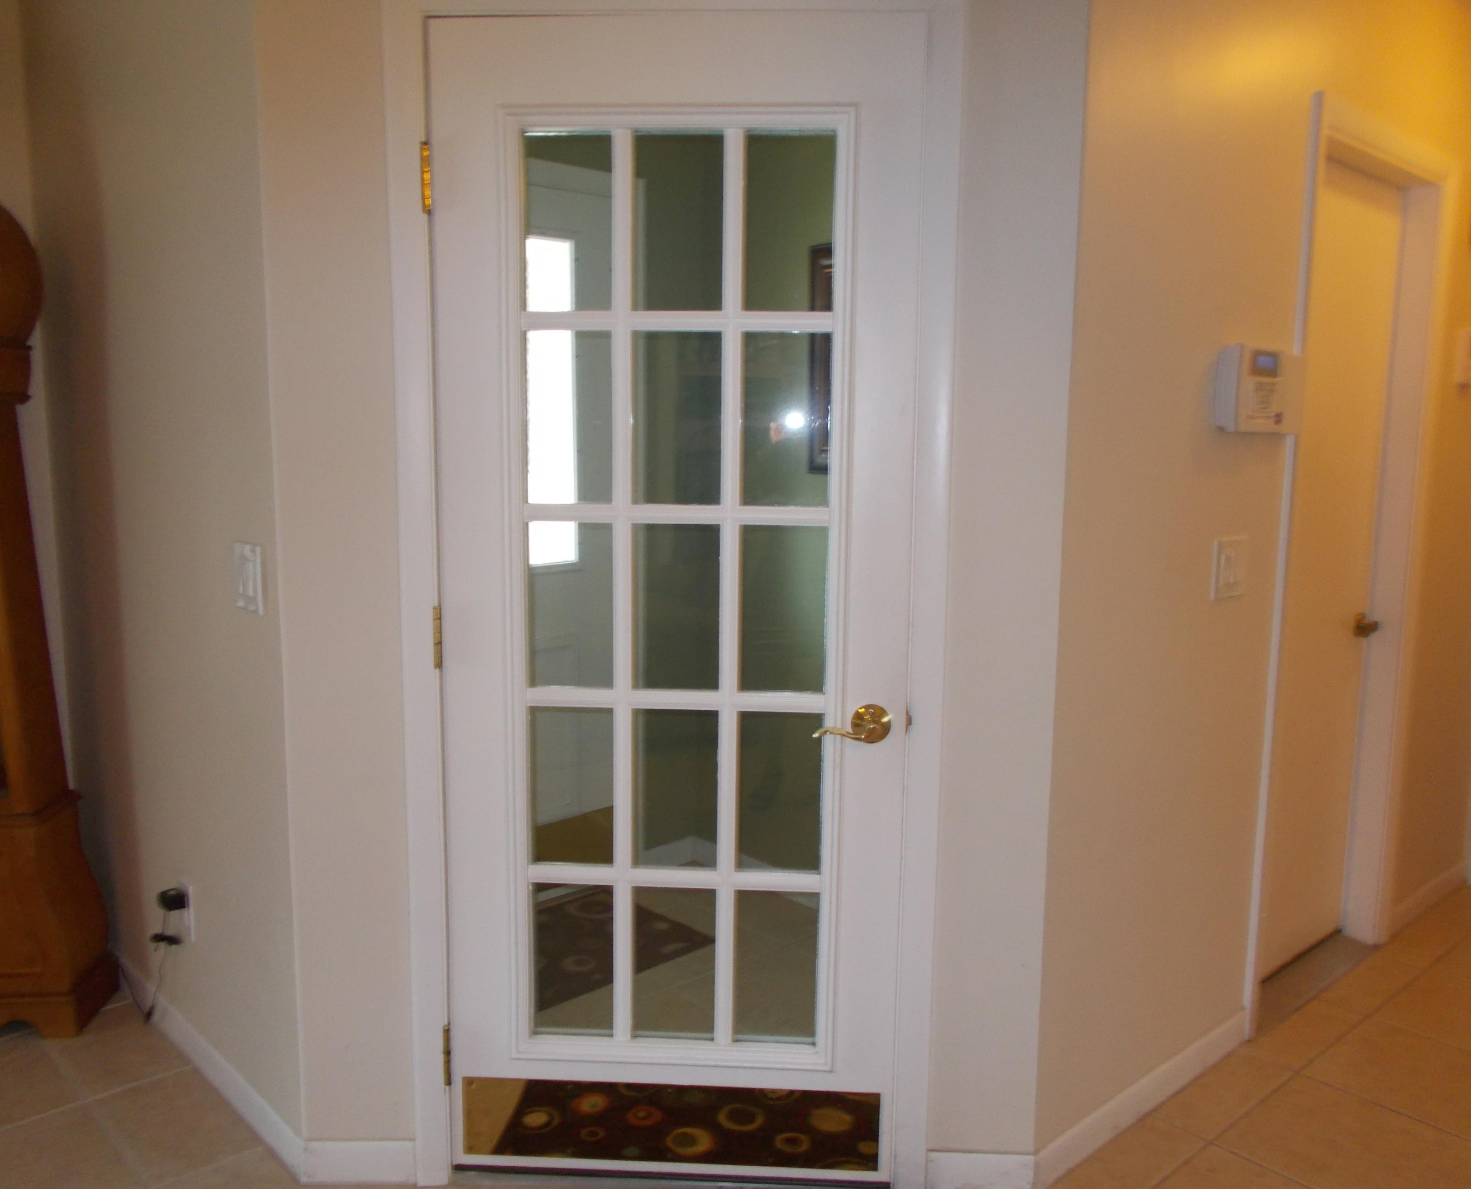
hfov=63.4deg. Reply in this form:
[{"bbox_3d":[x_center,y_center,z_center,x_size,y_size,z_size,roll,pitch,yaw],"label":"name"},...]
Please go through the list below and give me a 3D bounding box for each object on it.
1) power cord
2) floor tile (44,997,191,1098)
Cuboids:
[{"bbox_3d":[-1.341,0.809,2.691,0.065,0.420,0.440,-7,11,-44],"label":"power cord"},{"bbox_3d":[-1.408,1.027,2.688,0.208,0.012,0.402,-7,11,-44],"label":"floor tile"}]

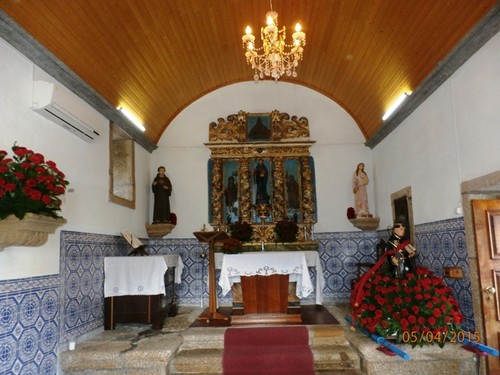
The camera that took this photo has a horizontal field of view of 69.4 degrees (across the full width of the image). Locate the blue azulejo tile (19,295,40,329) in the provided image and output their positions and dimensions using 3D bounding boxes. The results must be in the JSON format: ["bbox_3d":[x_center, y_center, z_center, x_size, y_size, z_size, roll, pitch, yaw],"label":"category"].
[{"bbox_3d":[-1.950,1.099,3.224,0.016,0.291,0.291,-2,-9,3],"label":"blue azulejo tile"}]

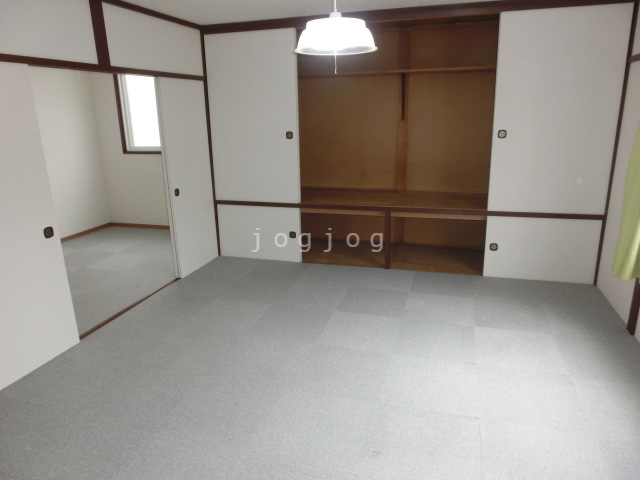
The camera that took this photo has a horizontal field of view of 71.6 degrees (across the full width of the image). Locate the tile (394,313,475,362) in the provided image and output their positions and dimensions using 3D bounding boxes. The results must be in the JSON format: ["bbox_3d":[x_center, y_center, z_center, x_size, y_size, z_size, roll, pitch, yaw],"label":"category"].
[{"bbox_3d":[0.751,0.646,2.905,0.500,0.010,0.500,3,17,16],"label":"tile"}]

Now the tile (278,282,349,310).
[{"bbox_3d":[-0.044,0.472,3.702,0.500,0.010,0.500,4,17,16],"label":"tile"}]

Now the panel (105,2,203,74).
[{"bbox_3d":[-1.325,-1.611,3.685,0.030,0.420,1.250,4,17,16],"label":"panel"}]

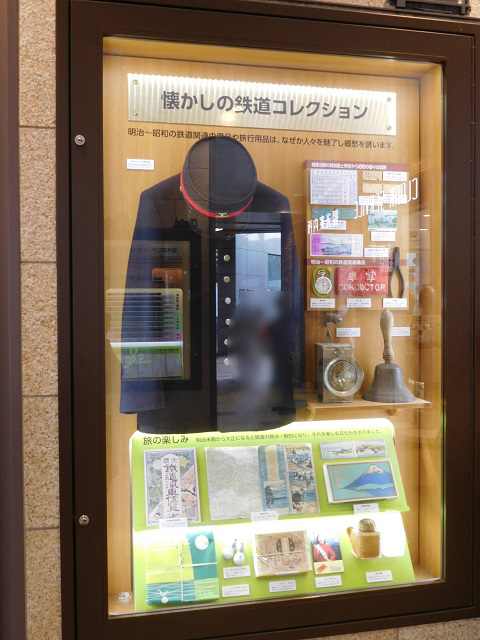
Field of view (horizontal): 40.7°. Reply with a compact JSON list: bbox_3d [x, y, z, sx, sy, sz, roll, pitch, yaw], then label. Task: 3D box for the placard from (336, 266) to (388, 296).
[{"bbox_3d":[0.339,-0.107,1.782,0.148,0.075,0.015,-1,1,-12],"label":"placard"}]

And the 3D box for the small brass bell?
[{"bbox_3d":[0.403,0.096,1.750,0.145,0.245,0.145,-1,1,-12],"label":"small brass bell"}]

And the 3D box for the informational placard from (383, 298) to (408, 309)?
[{"bbox_3d":[0.433,-0.047,1.805,0.071,0.026,0.005,-1,1,-12],"label":"informational placard"}]

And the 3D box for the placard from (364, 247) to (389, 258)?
[{"bbox_3d":[0.380,-0.186,1.796,0.071,0.025,0.004,-1,1,-12],"label":"placard"}]

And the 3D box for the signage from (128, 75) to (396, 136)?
[{"bbox_3d":[0.074,-0.576,1.744,0.745,0.118,0.012,-1,1,-12],"label":"signage"}]

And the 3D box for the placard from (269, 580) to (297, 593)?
[{"bbox_3d":[0.109,0.680,1.649,0.071,0.026,0.004,-1,-30,-12],"label":"placard"}]

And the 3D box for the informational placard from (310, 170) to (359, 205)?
[{"bbox_3d":[0.257,-0.361,1.764,0.135,0.096,0.006,-1,1,-12],"label":"informational placard"}]

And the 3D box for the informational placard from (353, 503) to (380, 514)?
[{"bbox_3d":[0.340,0.503,1.721,0.071,0.025,0.004,-1,-26,-12],"label":"informational placard"}]

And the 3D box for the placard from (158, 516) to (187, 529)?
[{"bbox_3d":[-0.168,0.519,1.650,0.071,0.026,0.005,-1,-21,-12],"label":"placard"}]

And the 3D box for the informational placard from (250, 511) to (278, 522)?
[{"bbox_3d":[0.065,0.515,1.693,0.071,0.026,0.005,-1,-21,-12],"label":"informational placard"}]

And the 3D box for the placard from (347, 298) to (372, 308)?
[{"bbox_3d":[0.330,-0.046,1.786,0.071,0.026,0.005,-1,1,-12],"label":"placard"}]

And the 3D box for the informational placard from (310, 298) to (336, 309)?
[{"bbox_3d":[0.227,-0.045,1.766,0.071,0.025,0.004,-1,1,-12],"label":"informational placard"}]

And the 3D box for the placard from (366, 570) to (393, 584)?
[{"bbox_3d":[0.373,0.687,1.729,0.071,0.026,0.005,-1,-27,-12],"label":"placard"}]

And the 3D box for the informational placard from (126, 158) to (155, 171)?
[{"bbox_3d":[-0.257,-0.403,1.682,0.071,0.026,0.004,-1,1,-12],"label":"informational placard"}]

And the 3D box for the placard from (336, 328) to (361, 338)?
[{"bbox_3d":[0.307,0.036,1.830,0.071,0.026,0.005,-1,1,-12],"label":"placard"}]

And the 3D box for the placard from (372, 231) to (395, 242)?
[{"bbox_3d":[0.399,-0.231,1.799,0.071,0.025,0.004,-1,1,-12],"label":"placard"}]

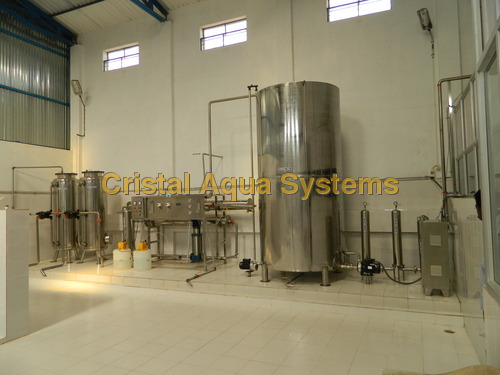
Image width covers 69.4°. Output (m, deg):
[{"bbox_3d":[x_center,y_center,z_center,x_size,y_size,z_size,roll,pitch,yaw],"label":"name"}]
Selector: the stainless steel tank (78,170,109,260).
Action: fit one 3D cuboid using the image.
[{"bbox_3d":[-3.976,0.744,9.352,0.660,2.350,0.620,-1,-3,-1],"label":"stainless steel tank"}]

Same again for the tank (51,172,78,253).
[{"bbox_3d":[-4.433,0.719,8.708,0.580,2.120,0.620,-2,-3,23],"label":"tank"}]

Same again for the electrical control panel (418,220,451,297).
[{"bbox_3d":[2.572,0.969,5.003,0.300,0.980,0.360,-2,-3,20],"label":"electrical control panel"}]

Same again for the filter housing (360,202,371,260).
[{"bbox_3d":[1.906,0.882,5.928,0.180,1.260,0.180,-2,-3,23],"label":"filter housing"}]

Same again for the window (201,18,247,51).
[{"bbox_3d":[-0.606,-3.599,8.517,1.210,0.610,0.120,-2,-3,23],"label":"window"}]

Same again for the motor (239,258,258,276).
[{"bbox_3d":[-0.012,1.426,6.383,0.310,0.305,0.180,-2,-3,23],"label":"motor"}]

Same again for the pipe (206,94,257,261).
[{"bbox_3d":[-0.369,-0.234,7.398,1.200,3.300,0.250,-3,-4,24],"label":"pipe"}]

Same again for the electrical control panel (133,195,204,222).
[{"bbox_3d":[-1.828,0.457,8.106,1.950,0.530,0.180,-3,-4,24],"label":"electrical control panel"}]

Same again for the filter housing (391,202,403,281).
[{"bbox_3d":[2.343,0.863,5.717,0.180,1.260,0.180,-2,-3,23],"label":"filter housing"}]

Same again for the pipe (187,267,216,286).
[{"bbox_3d":[-0.819,1.561,6.370,0.140,0.130,1.100,-2,-3,23],"label":"pipe"}]

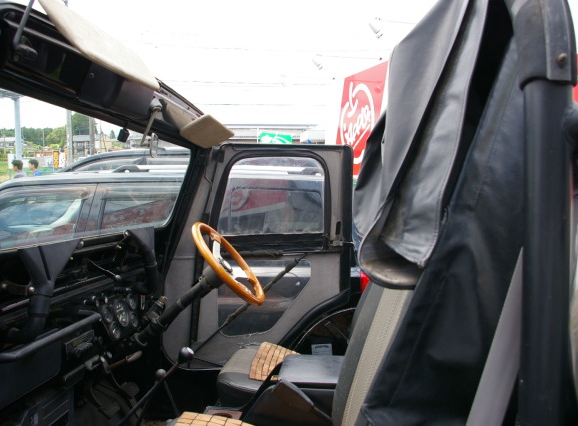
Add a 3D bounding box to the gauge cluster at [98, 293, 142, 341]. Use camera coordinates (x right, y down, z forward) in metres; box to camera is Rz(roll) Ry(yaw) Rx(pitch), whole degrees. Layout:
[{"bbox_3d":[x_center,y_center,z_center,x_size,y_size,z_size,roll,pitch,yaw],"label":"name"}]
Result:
[{"bbox_3d":[-0.601,0.365,1.704,0.050,0.145,0.235,-16,0,8],"label":"gauge cluster"}]

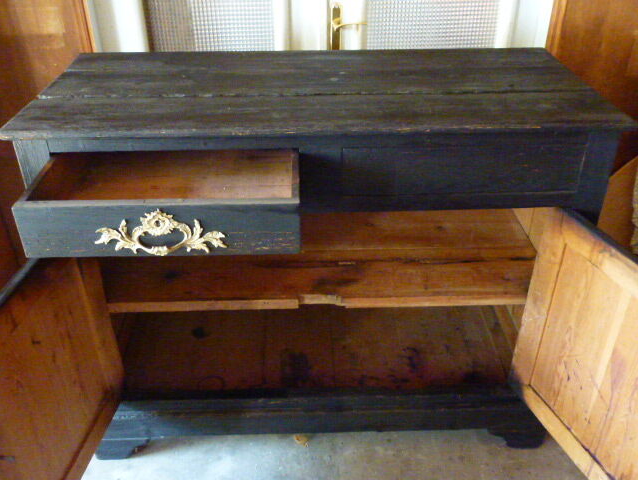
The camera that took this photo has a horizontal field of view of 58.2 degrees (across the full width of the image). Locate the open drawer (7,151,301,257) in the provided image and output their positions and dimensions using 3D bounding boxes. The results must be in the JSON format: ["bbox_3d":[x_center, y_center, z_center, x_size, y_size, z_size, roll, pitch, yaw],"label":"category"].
[{"bbox_3d":[-0.282,-0.131,1.166,0.486,0.105,0.413,-1,34,-1],"label":"open drawer"}]

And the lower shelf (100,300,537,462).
[{"bbox_3d":[0.005,0.393,1.800,1.284,0.213,0.488,-1,34,-1],"label":"lower shelf"}]

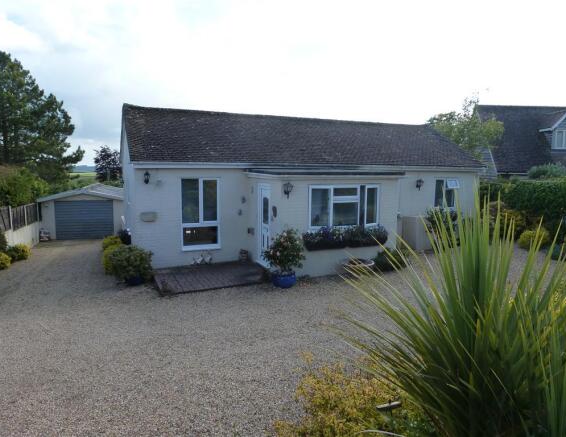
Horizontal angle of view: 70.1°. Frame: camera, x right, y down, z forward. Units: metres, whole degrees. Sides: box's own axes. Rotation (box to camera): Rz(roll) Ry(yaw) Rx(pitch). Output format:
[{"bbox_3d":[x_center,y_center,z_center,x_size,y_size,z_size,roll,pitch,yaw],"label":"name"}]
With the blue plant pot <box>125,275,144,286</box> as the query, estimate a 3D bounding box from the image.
[{"bbox_3d":[-3.311,1.382,9.000,0.460,0.280,0.460,-3,7,-24],"label":"blue plant pot"}]

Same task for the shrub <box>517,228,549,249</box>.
[{"bbox_3d":[8.660,0.706,13.900,1.000,0.720,0.950,-3,7,-24],"label":"shrub"}]

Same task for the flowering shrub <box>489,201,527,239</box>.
[{"bbox_3d":[8.675,0.077,15.600,1.350,1.450,1.300,-3,7,-24],"label":"flowering shrub"}]

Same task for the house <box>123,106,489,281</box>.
[{"bbox_3d":[1.037,-1.305,13.835,11.900,4.500,7.940,-3,7,-24],"label":"house"}]

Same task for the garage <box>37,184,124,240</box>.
[{"bbox_3d":[-10.933,-0.561,23.445,4.200,2.500,6.300,-2,7,-16],"label":"garage"}]

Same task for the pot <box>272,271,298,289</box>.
[{"bbox_3d":[0.033,1.354,8.920,0.520,0.370,0.520,0,7,0],"label":"pot"}]

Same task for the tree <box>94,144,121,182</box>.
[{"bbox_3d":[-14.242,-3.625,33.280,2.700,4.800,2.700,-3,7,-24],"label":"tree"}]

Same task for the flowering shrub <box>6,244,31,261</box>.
[{"bbox_3d":[-8.321,1.070,12.700,0.720,0.500,0.660,-3,7,-24],"label":"flowering shrub"}]

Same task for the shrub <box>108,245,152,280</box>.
[{"bbox_3d":[-3.438,0.981,9.100,0.950,0.800,0.900,-3,7,-24],"label":"shrub"}]

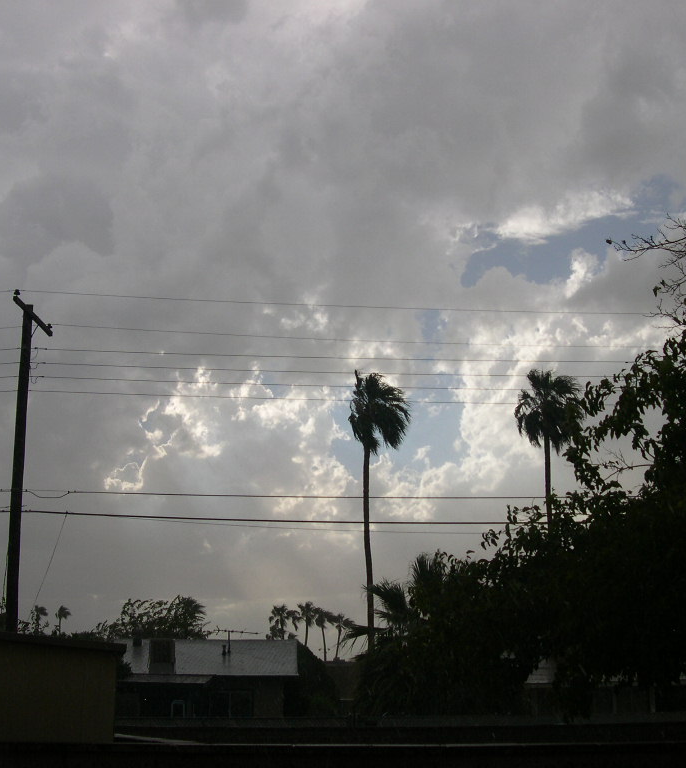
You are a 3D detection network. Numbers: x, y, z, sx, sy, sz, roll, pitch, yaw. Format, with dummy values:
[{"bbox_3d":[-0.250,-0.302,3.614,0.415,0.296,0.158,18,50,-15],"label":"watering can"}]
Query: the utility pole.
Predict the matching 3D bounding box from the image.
[{"bbox_3d":[-6.448,3.480,22.808,0.400,10.640,2.500,0,-13,2],"label":"utility pole"}]

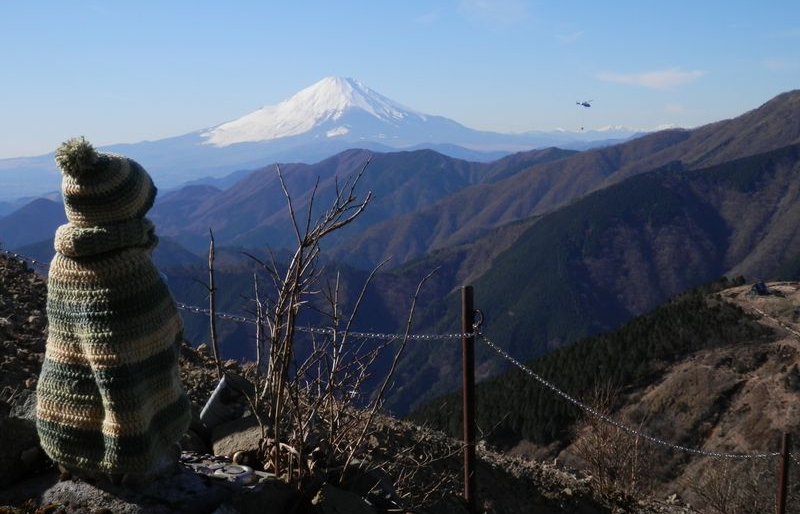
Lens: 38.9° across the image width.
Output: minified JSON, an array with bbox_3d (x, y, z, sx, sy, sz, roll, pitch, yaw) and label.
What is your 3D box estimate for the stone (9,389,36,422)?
[{"bbox_3d":[-0.580,0.230,1.750,0.050,0.045,0.050,0,6,0],"label":"stone"}]

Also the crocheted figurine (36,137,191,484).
[{"bbox_3d":[-0.374,0.066,1.480,0.185,0.425,0.195,-6,8,-45],"label":"crocheted figurine"}]

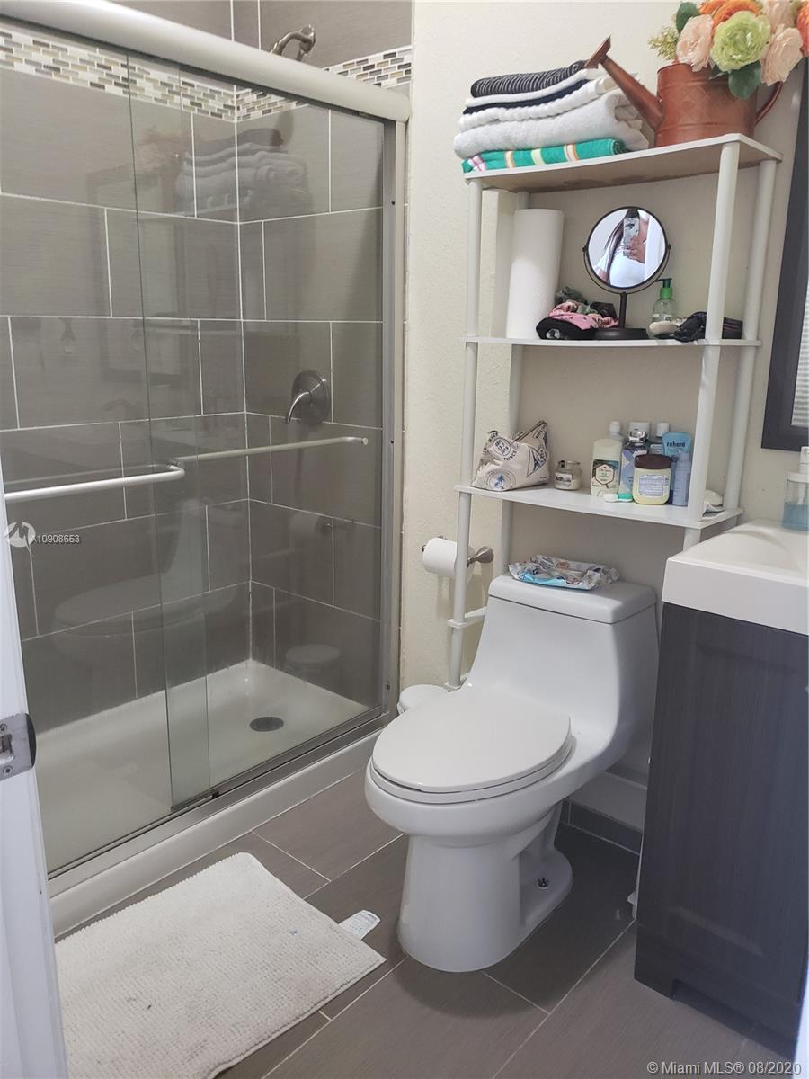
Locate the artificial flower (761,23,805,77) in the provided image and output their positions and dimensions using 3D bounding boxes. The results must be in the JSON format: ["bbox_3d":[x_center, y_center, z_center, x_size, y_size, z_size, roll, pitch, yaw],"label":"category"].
[{"bbox_3d":[0.653,-0.844,1.399,0.078,0.090,0.070,4,15,10],"label":"artificial flower"}]

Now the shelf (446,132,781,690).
[{"bbox_3d":[0.409,0.022,1.846,0.592,1.615,0.224,13,19,40],"label":"shelf"}]

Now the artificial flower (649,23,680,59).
[{"bbox_3d":[0.487,-0.931,1.516,0.060,0.068,0.062,-8,17,-30],"label":"artificial flower"}]

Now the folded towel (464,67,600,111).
[{"bbox_3d":[0.316,-0.917,1.699,0.320,0.050,0.235,13,19,40],"label":"folded towel"}]

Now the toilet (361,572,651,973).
[{"bbox_3d":[0.213,0.492,1.791,0.370,0.725,0.685,14,20,42],"label":"toilet"}]

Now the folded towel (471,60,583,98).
[{"bbox_3d":[0.303,-0.942,1.664,0.285,0.058,0.175,13,19,40],"label":"folded towel"}]

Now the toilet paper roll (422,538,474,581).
[{"bbox_3d":[0.122,0.054,2.197,0.102,0.100,0.100,13,19,40],"label":"toilet paper roll"}]

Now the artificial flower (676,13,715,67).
[{"bbox_3d":[0.523,-0.898,1.457,0.072,0.095,0.073,-12,19,-41],"label":"artificial flower"}]

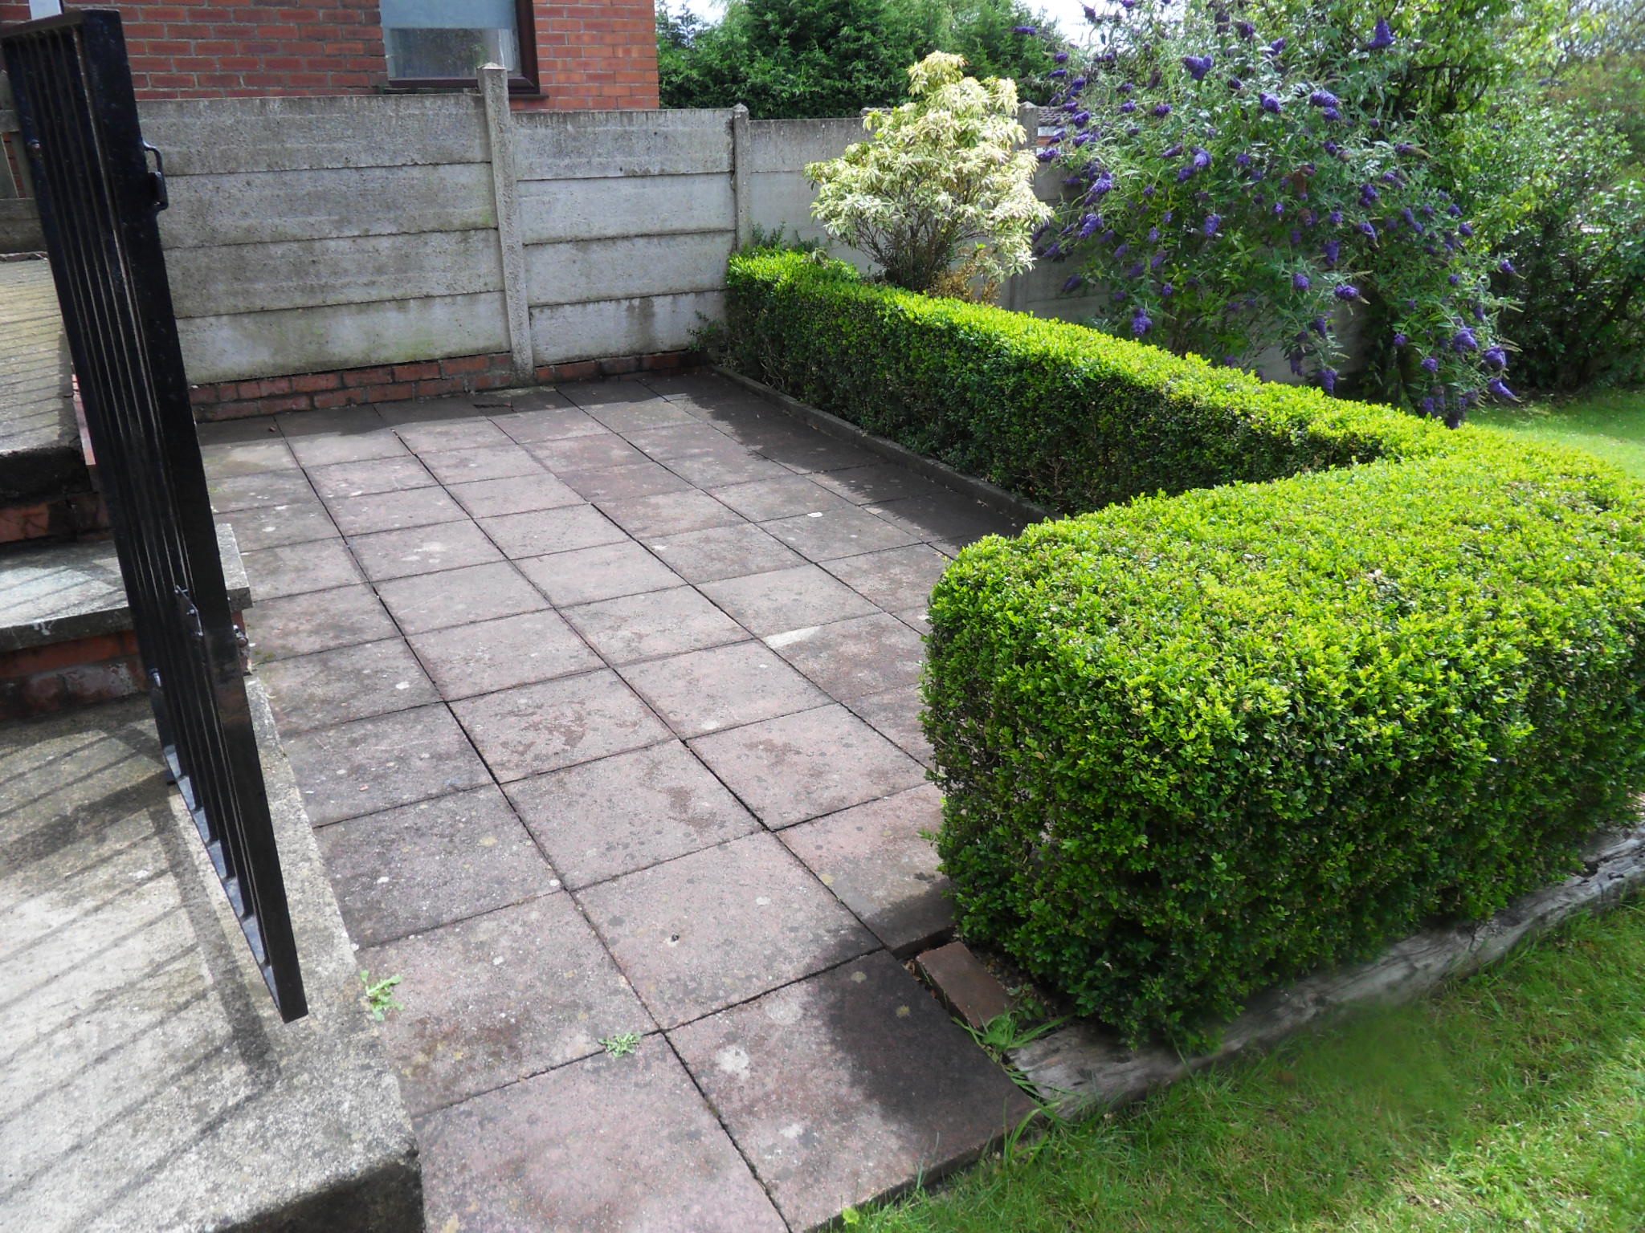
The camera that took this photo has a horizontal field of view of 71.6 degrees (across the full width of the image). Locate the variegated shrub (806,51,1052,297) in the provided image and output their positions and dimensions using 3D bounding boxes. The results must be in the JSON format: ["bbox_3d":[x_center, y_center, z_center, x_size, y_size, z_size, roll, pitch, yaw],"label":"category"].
[{"bbox_3d":[0.566,-2.093,6.090,1.320,1.680,1.250,0,23,0],"label":"variegated shrub"}]

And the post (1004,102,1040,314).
[{"bbox_3d":[1.222,-2.298,6.928,0.120,1.500,0.120,-11,26,-25],"label":"post"}]

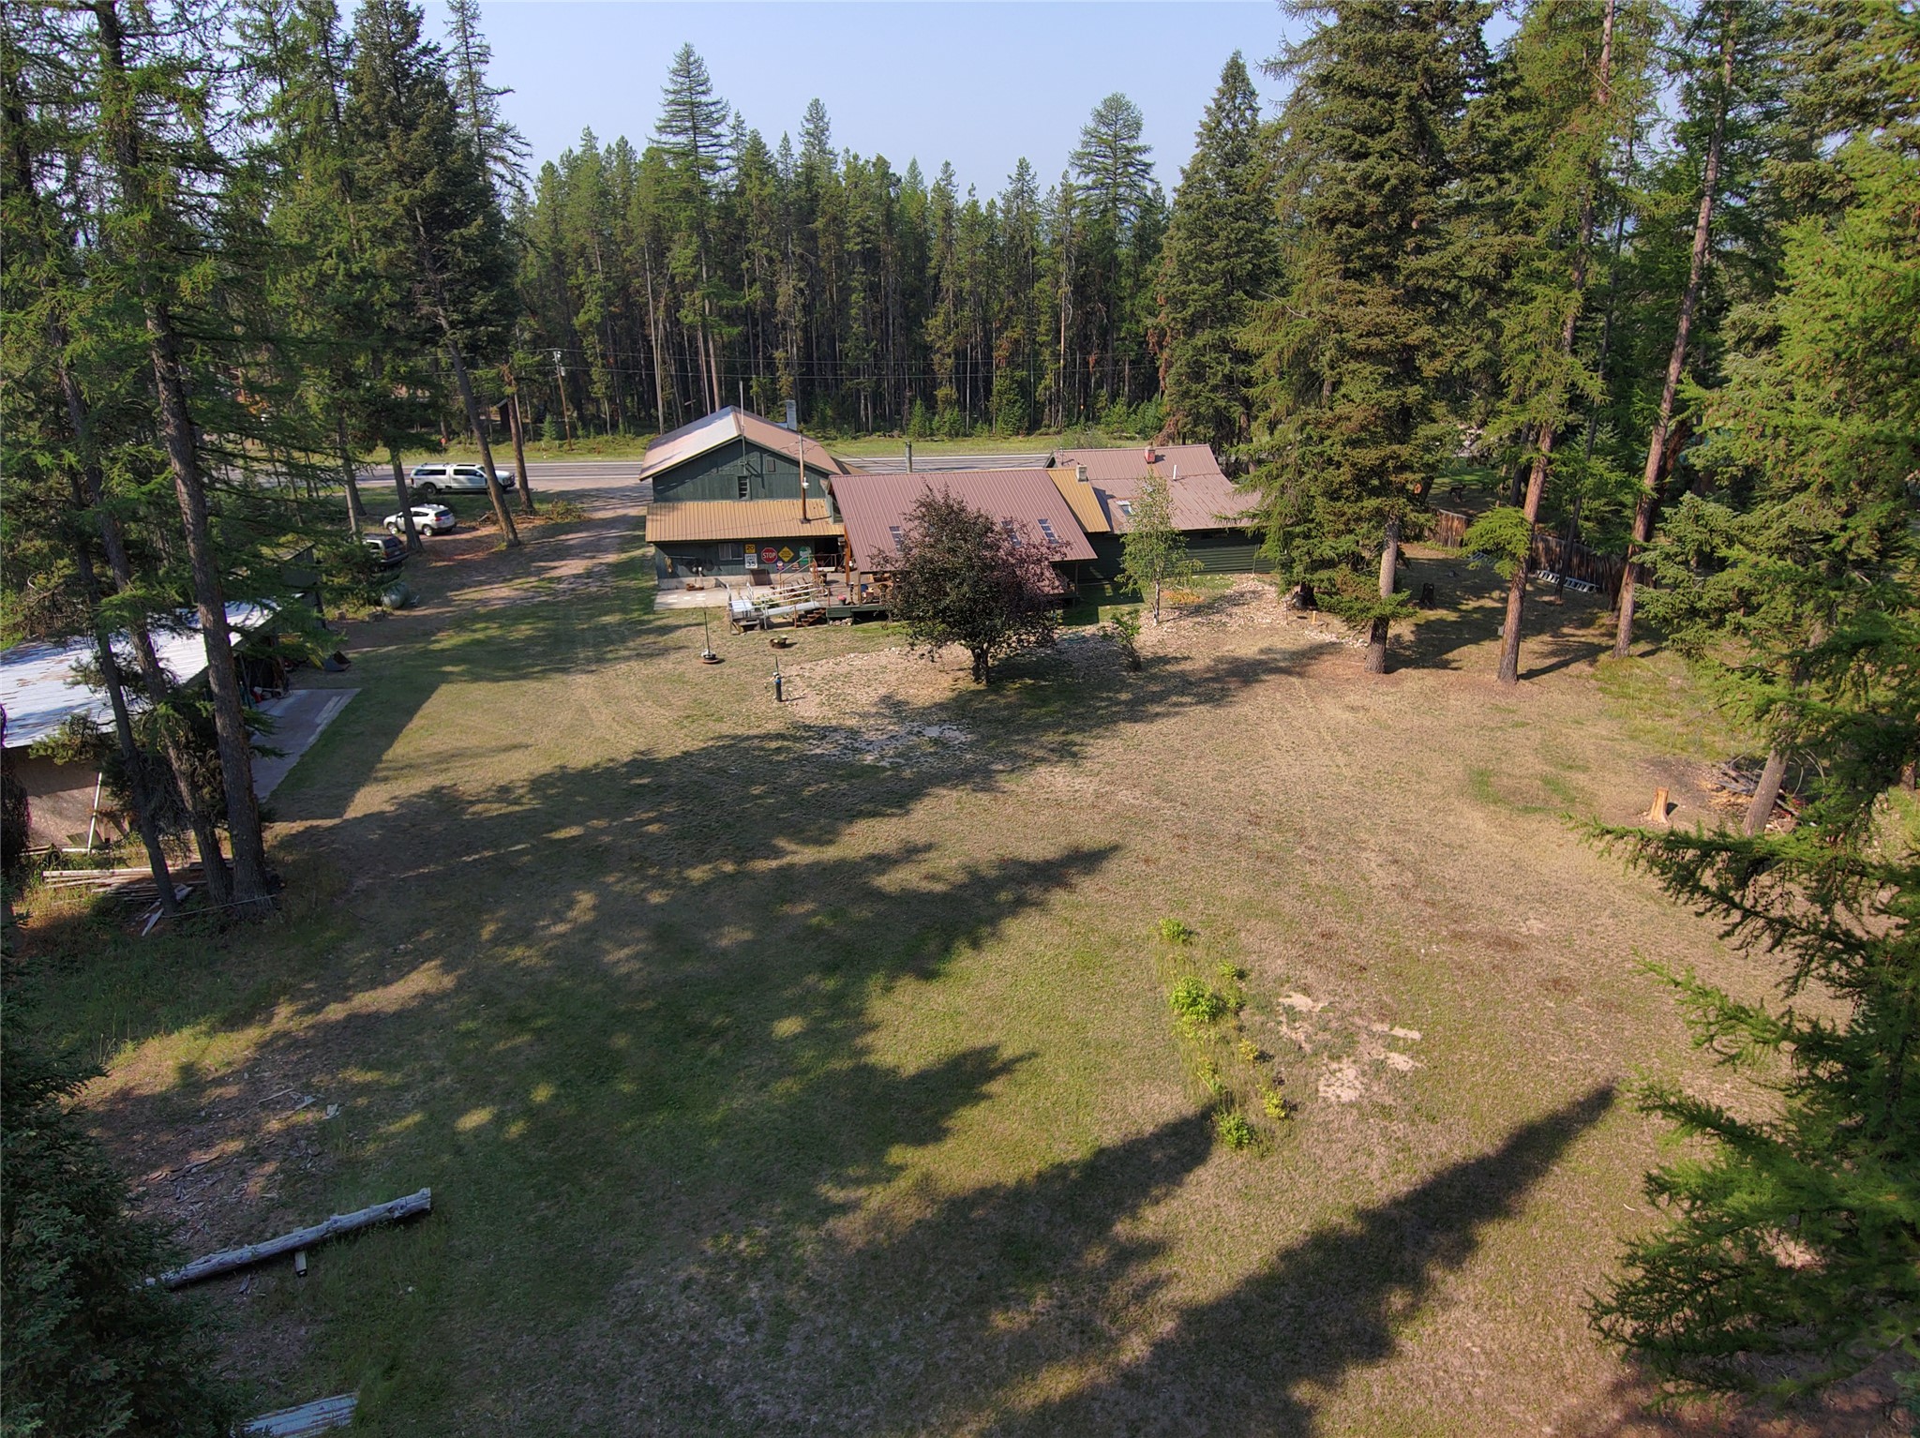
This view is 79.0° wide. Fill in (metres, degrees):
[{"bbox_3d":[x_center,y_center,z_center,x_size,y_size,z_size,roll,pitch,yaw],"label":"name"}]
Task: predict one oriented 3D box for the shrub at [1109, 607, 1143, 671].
[{"bbox_3d":[6.712,-3.107,46.222,1.400,2.400,1.400,0,20,0],"label":"shrub"}]

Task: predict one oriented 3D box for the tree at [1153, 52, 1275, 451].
[{"bbox_3d":[18.600,-31.210,83.348,8.800,29.200,8.800,0,20,0],"label":"tree"}]

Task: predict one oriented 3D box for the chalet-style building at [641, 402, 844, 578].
[{"bbox_3d":[-12.385,-12.994,65.924,10.594,7.200,16.457,-4,21,-11],"label":"chalet-style building"}]

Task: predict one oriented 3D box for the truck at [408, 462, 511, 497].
[{"bbox_3d":[-34.898,-16.931,81.589,6.300,1.980,2.030,0,20,1],"label":"truck"}]

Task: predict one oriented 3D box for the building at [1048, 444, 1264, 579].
[{"bbox_3d":[9.872,-11.156,61.148,9.500,5.500,10.000,-5,22,-14],"label":"building"}]

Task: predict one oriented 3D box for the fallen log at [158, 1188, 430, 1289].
[{"bbox_3d":[-10.449,8.241,18.549,3.732,0.340,0.380,-9,22,-23],"label":"fallen log"}]

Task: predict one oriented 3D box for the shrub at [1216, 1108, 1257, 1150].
[{"bbox_3d":[4.934,7.348,20.750,0.760,0.580,0.760,0,20,0],"label":"shrub"}]

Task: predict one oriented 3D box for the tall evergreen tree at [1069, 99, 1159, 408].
[{"bbox_3d":[15.400,-47.001,121.219,8.600,32.400,8.600,0,20,0],"label":"tall evergreen tree"}]

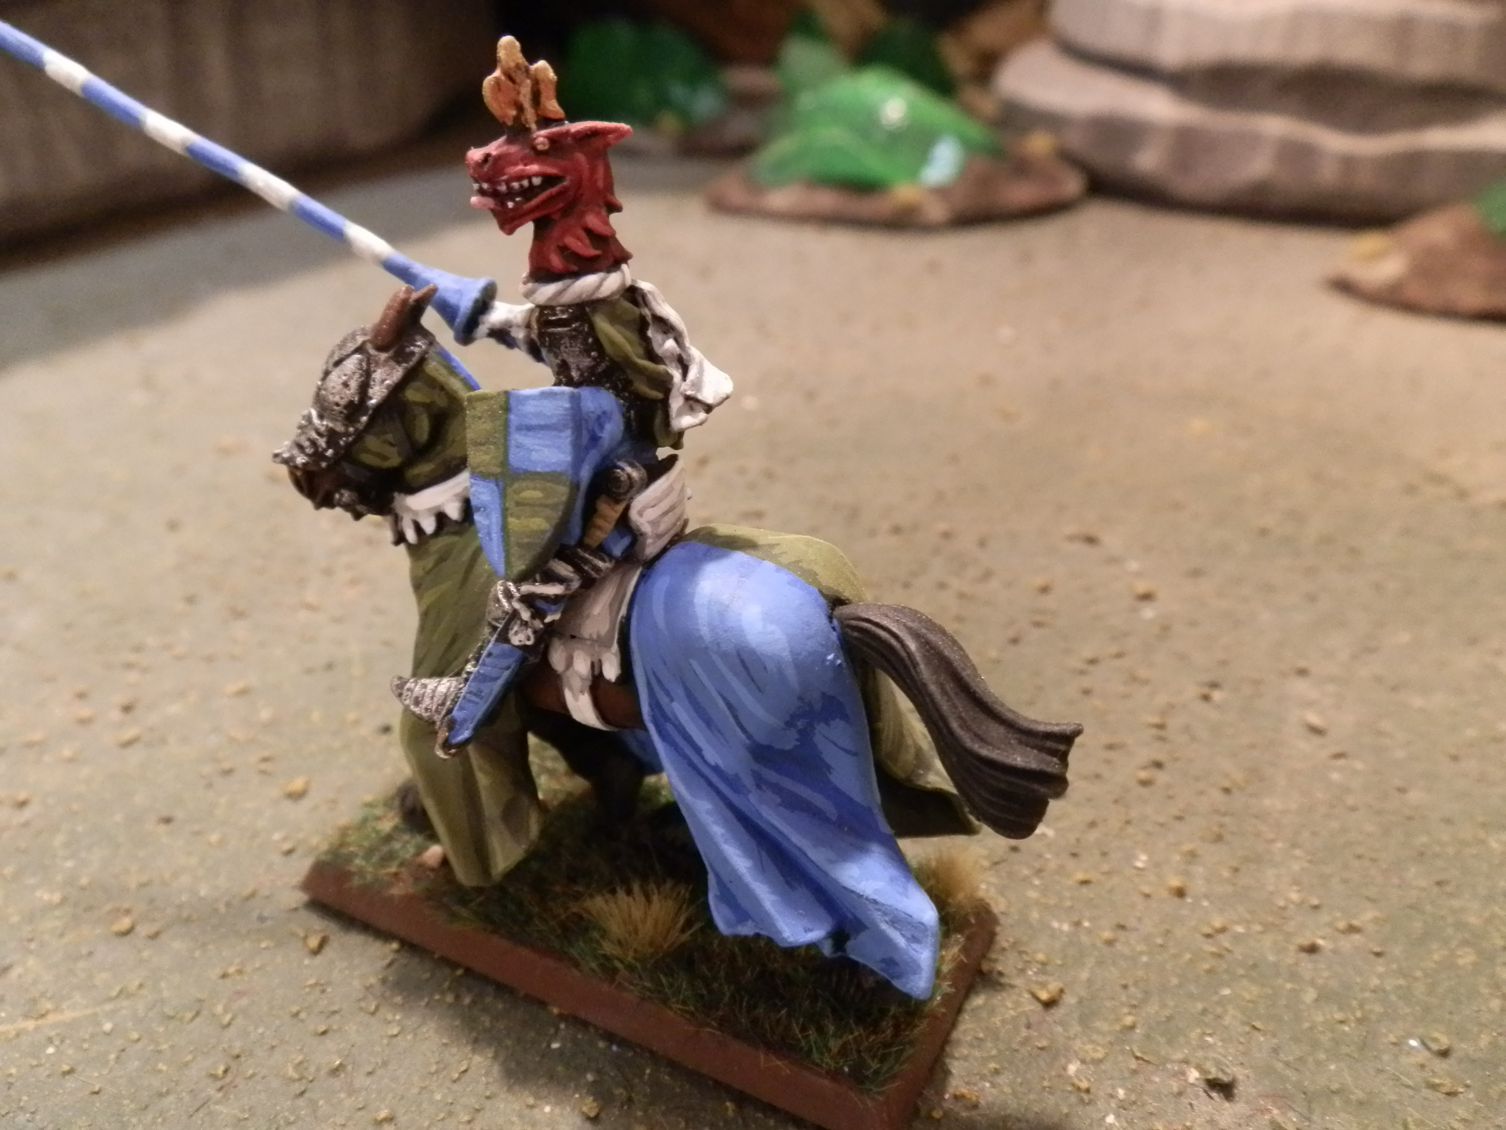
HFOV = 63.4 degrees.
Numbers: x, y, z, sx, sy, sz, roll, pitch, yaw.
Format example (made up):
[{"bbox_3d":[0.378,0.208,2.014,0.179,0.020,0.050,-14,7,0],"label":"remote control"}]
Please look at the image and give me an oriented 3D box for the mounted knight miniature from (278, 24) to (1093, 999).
[{"bbox_3d":[-0.009,-0.004,0.086,0.067,0.062,0.026,14,25,23],"label":"mounted knight miniature"}]

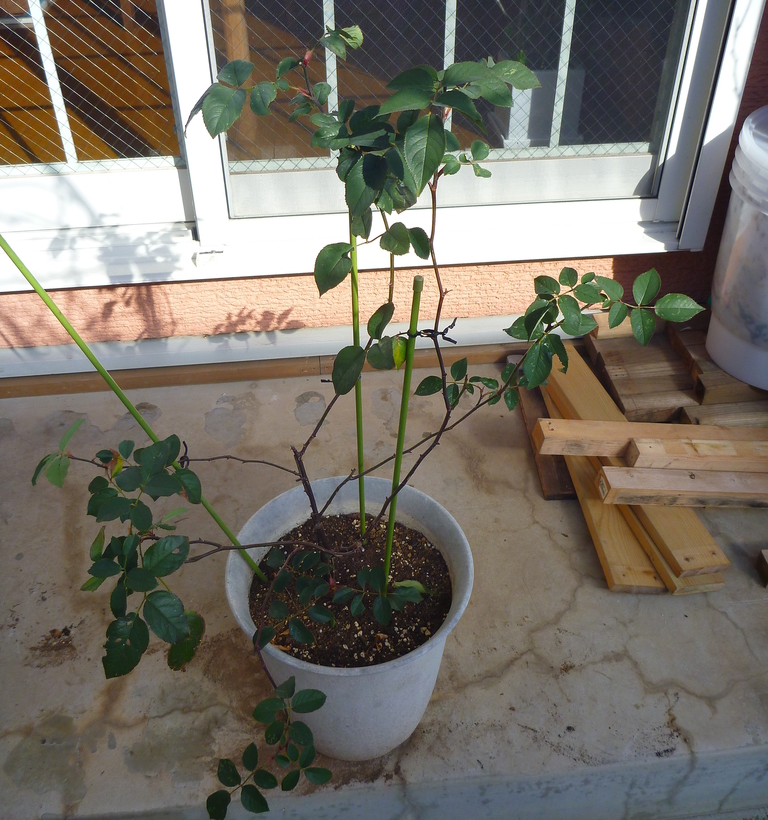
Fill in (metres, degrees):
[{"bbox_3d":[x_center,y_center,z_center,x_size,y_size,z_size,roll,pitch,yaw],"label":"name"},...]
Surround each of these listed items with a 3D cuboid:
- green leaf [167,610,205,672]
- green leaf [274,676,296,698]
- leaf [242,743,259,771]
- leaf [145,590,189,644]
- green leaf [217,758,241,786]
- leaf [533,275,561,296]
[{"bbox_3d":[-0.206,0.239,0.860,0.034,0.011,0.063,21,64,-2],"label":"green leaf"},{"bbox_3d":[-0.105,0.296,0.885,0.019,0.005,0.024,20,55,10],"label":"green leaf"},{"bbox_3d":[-0.163,0.429,1.025,0.018,0.010,0.034,0,52,-5],"label":"leaf"},{"bbox_3d":[-0.264,0.256,1.010,0.074,0.013,0.046,38,59,16],"label":"leaf"},{"bbox_3d":[-0.180,0.420,0.960,0.025,0.008,0.035,-41,90,-26],"label":"green leaf"},{"bbox_3d":[0.162,-0.123,0.820,0.021,0.006,0.030,-42,69,-11],"label":"leaf"}]

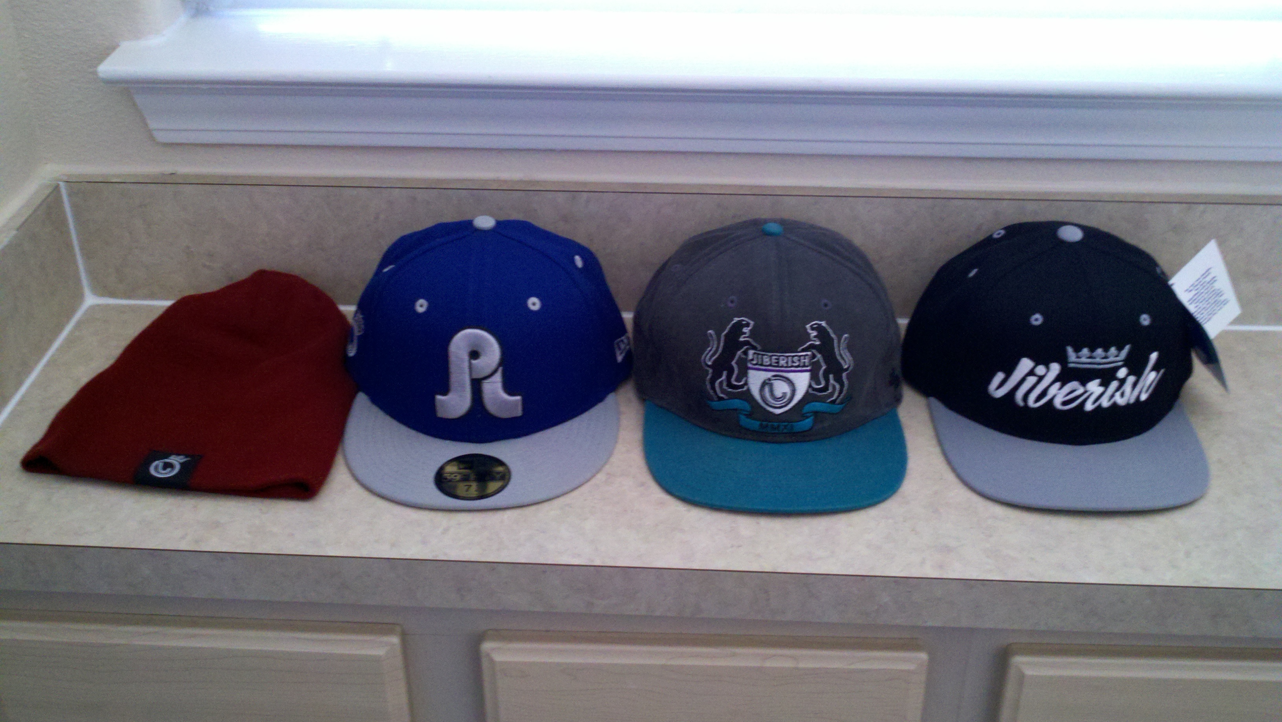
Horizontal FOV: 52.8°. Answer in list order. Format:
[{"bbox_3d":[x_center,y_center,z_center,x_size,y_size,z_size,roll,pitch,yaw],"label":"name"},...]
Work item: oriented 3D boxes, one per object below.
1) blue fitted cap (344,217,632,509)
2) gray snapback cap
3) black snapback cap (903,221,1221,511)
[{"bbox_3d":[-0.098,-0.025,0.857,0.184,0.122,0.257,-1,31,-1],"label":"blue fitted cap"},{"bbox_3d":[0.085,-0.020,0.851,0.180,0.120,0.255,2,31,3],"label":"gray snapback cap"},{"bbox_3d":[0.266,-0.018,0.846,0.186,0.120,0.250,1,31,2],"label":"black snapback cap"}]

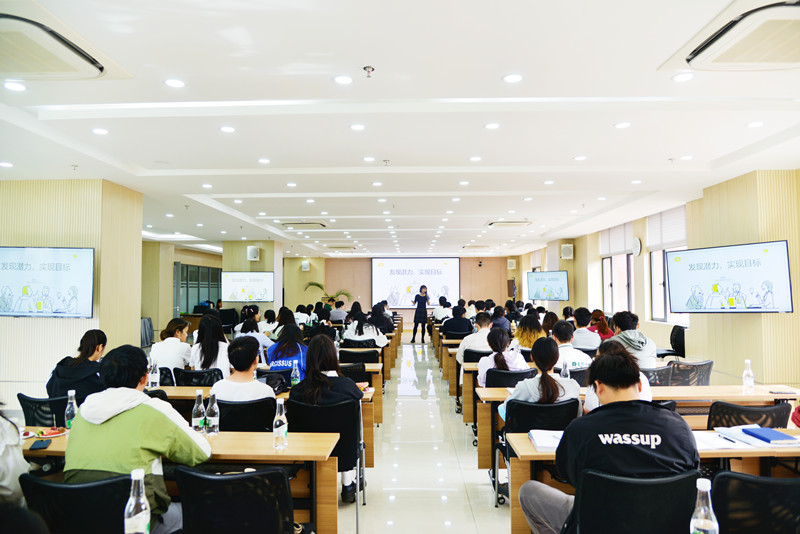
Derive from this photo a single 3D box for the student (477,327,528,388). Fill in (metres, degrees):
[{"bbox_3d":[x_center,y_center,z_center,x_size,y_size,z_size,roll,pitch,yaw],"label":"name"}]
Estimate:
[{"bbox_3d":[0.886,1.132,4.822,0.480,1.164,0.800,0,-2,1],"label":"student"}]

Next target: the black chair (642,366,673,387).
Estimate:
[{"bbox_3d":[2.145,1.294,4.819,0.480,0.850,0.540,0,-2,1],"label":"black chair"}]

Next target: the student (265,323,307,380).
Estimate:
[{"bbox_3d":[-0.976,1.122,4.877,0.430,1.205,0.800,0,-3,5],"label":"student"}]

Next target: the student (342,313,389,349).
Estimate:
[{"bbox_3d":[-0.476,1.248,7.673,0.580,1.210,0.720,0,-2,1],"label":"student"}]

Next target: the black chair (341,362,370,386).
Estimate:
[{"bbox_3d":[-0.512,1.294,5.000,0.470,0.870,0.570,0,-3,1],"label":"black chair"}]

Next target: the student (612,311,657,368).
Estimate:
[{"bbox_3d":[2.030,1.058,4.911,0.530,1.313,0.850,0,-3,-7],"label":"student"}]

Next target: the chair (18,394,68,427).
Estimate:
[{"bbox_3d":[-2.122,1.250,3.600,0.480,0.860,0.580,-1,-3,9],"label":"chair"}]

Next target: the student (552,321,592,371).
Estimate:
[{"bbox_3d":[1.501,1.096,4.843,0.480,1.235,0.820,0,-3,1],"label":"student"}]

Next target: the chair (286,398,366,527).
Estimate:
[{"bbox_3d":[-0.447,1.223,3.429,0.470,0.870,0.610,0,-3,1],"label":"chair"}]

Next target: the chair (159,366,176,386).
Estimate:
[{"bbox_3d":[-2.313,1.344,5.171,0.480,0.860,0.550,0,-3,1],"label":"chair"}]

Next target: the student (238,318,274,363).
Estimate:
[{"bbox_3d":[-1.480,1.154,5.391,0.480,1.260,0.780,0,-3,1],"label":"student"}]

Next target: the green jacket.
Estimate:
[{"bbox_3d":[-1.107,0.800,2.318,0.550,0.590,0.430,-1,-3,13],"label":"green jacket"}]

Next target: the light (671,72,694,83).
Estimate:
[{"bbox_3d":[1.820,-1.220,3.425,0.140,0.030,0.140,0,-2,1],"label":"light"}]

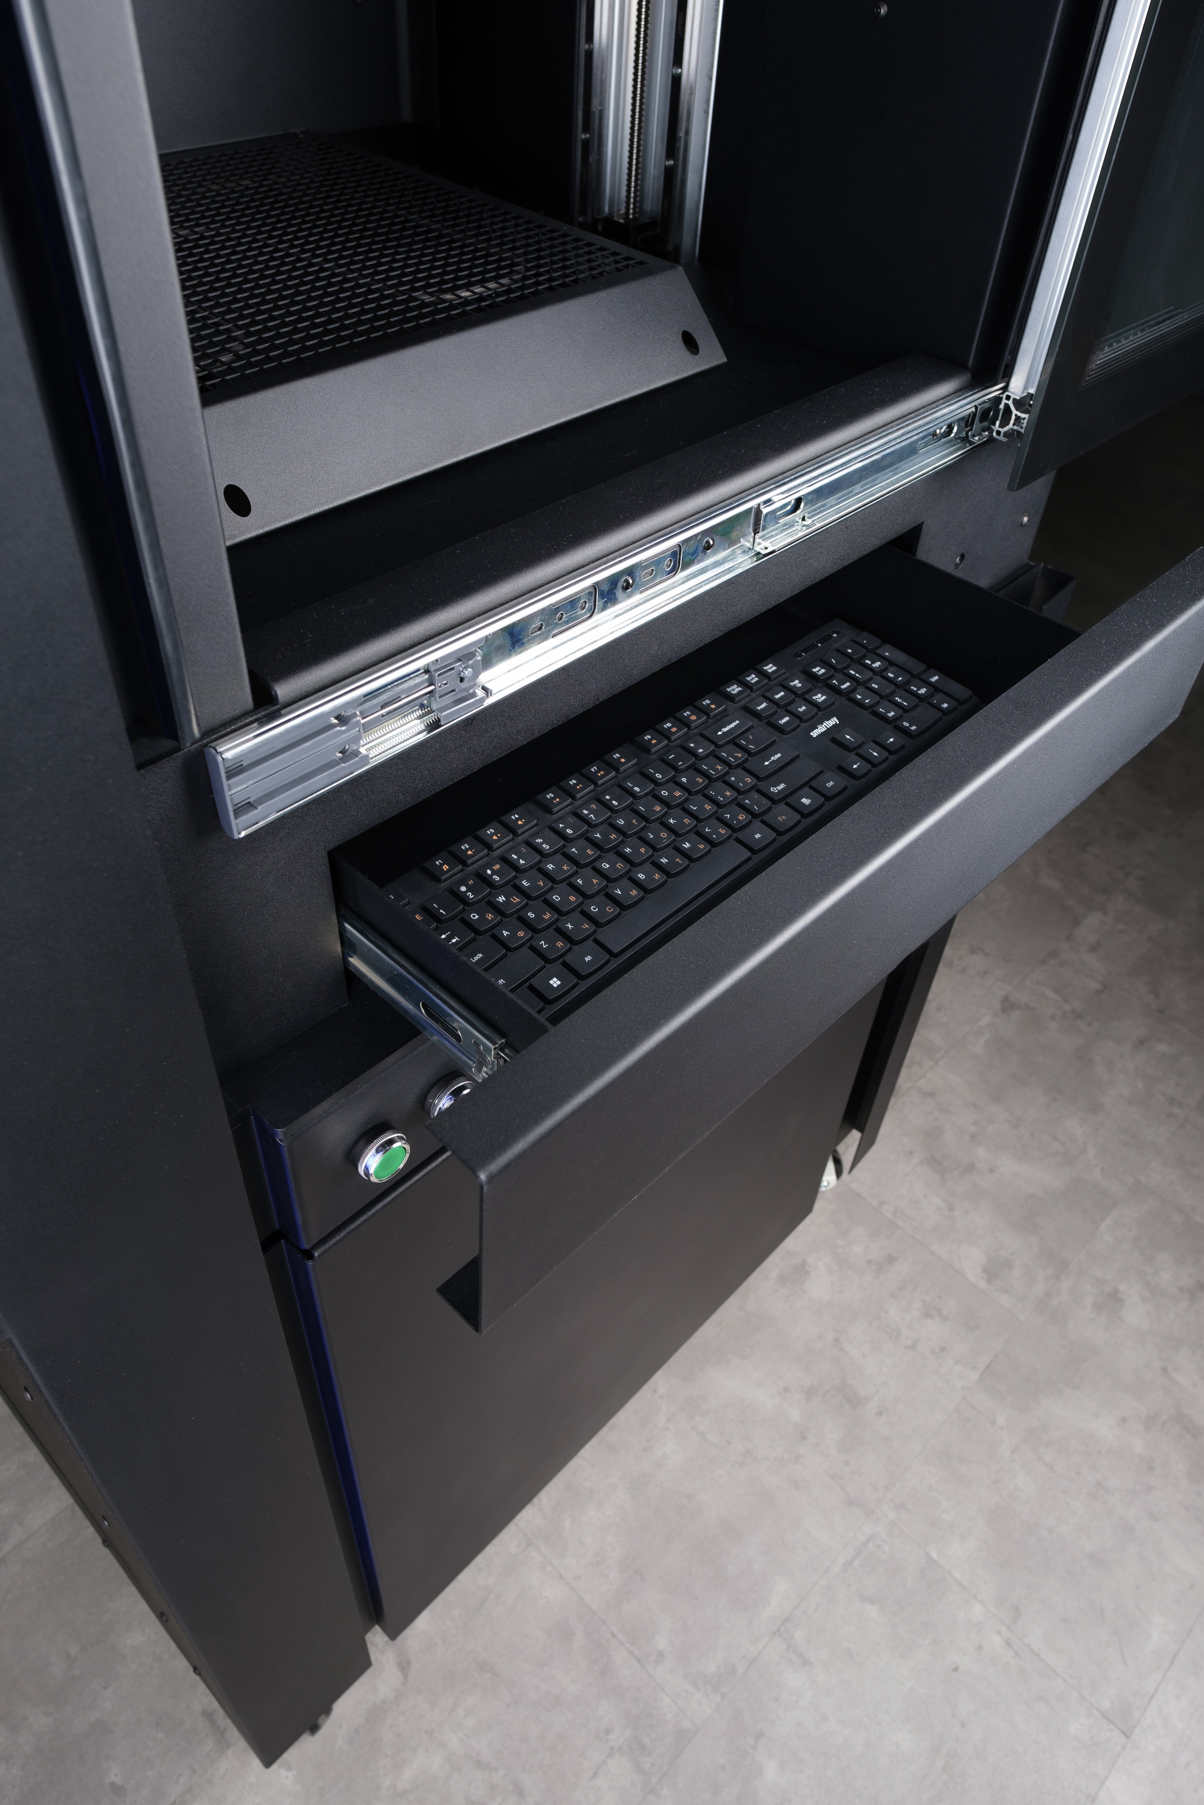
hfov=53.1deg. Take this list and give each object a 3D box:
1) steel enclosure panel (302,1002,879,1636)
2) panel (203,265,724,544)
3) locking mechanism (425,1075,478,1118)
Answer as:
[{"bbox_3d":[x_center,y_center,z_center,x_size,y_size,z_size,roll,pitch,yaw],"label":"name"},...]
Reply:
[{"bbox_3d":[0.044,0.294,1.131,0.032,0.744,0.694,35,52,28],"label":"steel enclosure panel"},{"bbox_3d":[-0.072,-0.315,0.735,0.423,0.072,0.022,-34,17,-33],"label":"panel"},{"bbox_3d":[-0.084,0.115,0.691,0.018,0.031,0.031,35,52,28],"label":"locking mechanism"}]

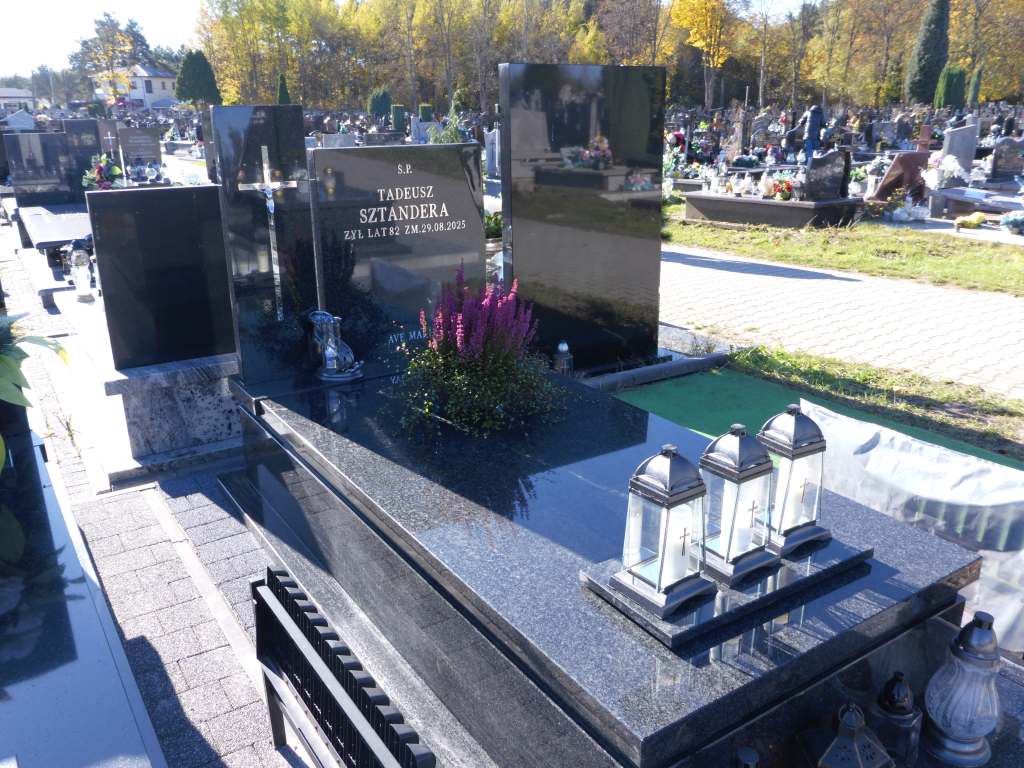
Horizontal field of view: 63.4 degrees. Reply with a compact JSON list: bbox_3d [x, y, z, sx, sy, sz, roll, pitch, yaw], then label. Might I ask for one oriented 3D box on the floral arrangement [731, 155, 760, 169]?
[{"bbox_3d":[4.313,-4.110,15.300,0.520,0.250,0.300,-12,22,-32],"label":"floral arrangement"}]

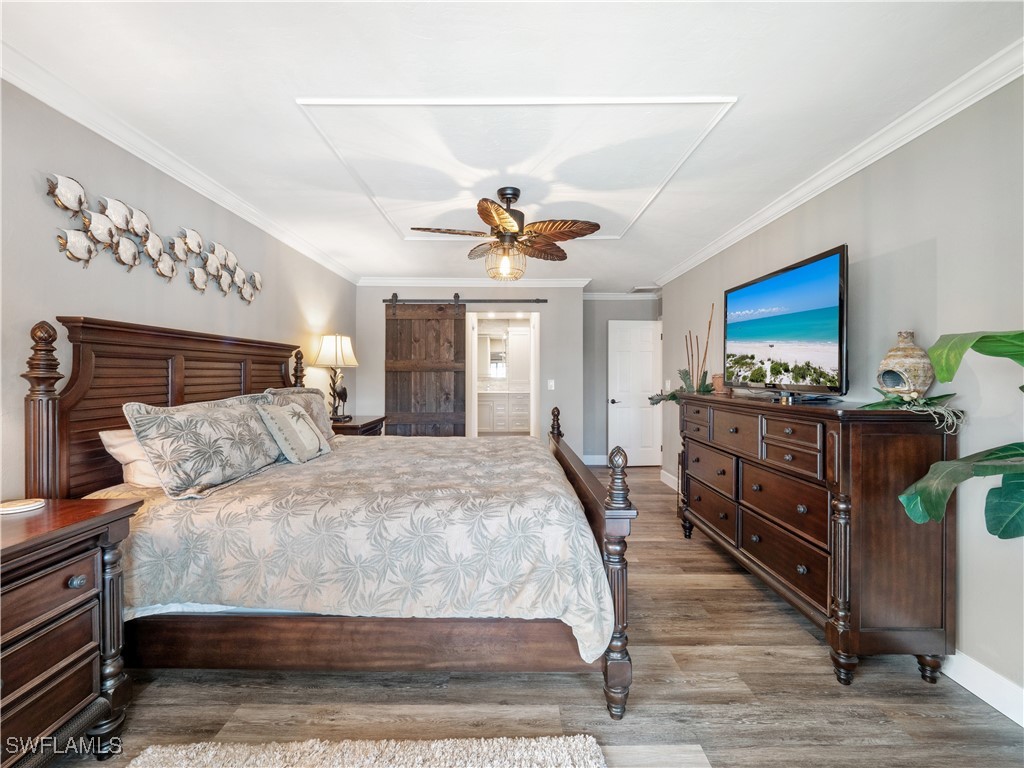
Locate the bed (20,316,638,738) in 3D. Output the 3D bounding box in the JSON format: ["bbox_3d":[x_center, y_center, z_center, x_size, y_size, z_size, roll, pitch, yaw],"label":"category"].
[{"bbox_3d":[-0.677,0.473,2.475,2.260,1.510,2.000,0,1,0],"label":"bed"}]

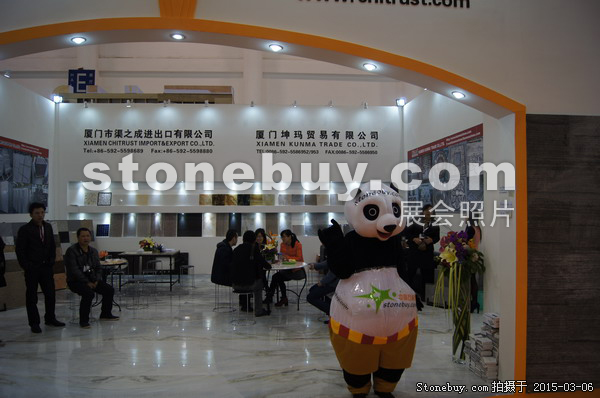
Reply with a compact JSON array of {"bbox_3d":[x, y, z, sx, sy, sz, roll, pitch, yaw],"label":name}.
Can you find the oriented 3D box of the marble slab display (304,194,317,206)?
[{"bbox_3d":[0.276,0.034,10.988,0.300,0.280,0.025,0,-13,-4],"label":"marble slab display"}]

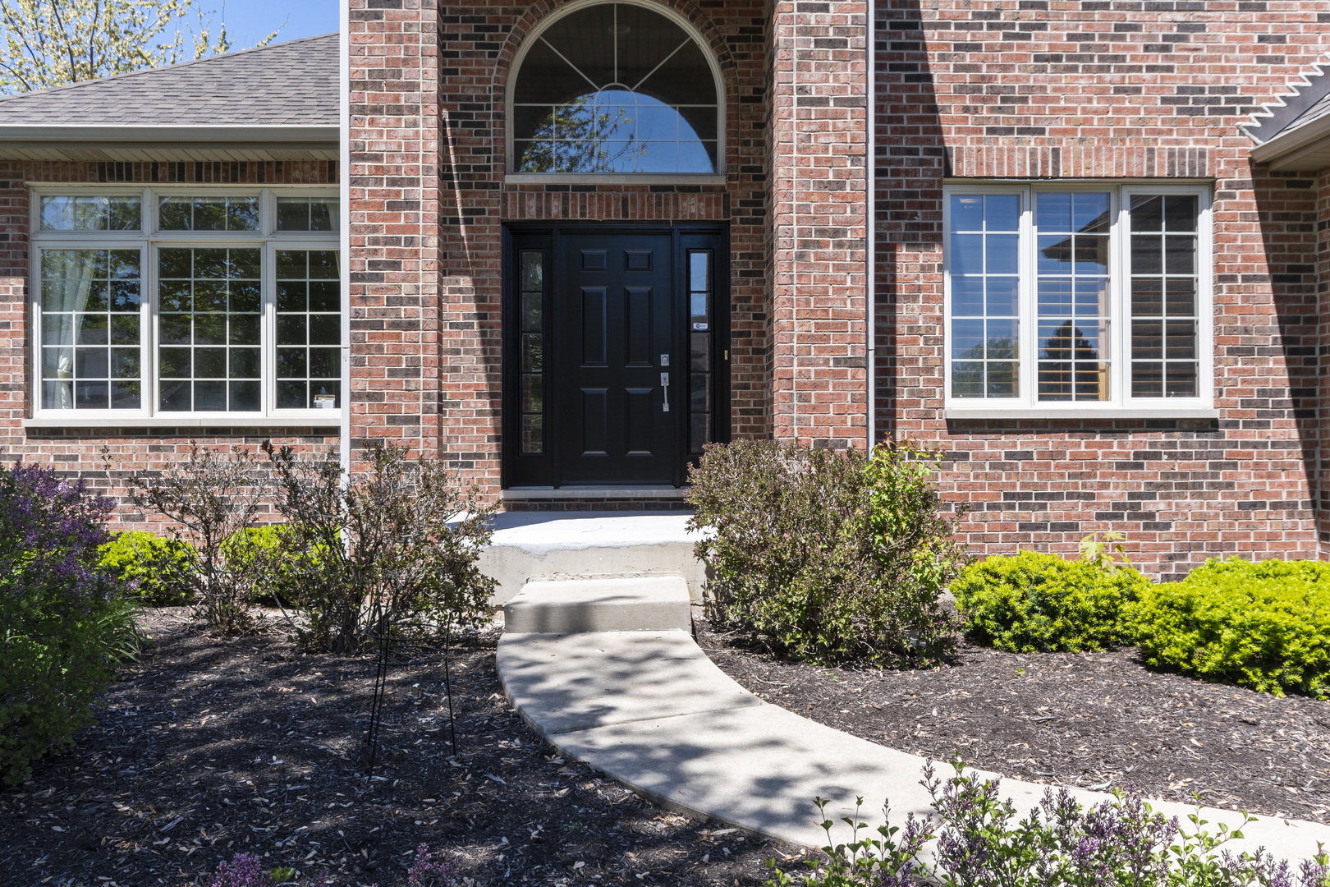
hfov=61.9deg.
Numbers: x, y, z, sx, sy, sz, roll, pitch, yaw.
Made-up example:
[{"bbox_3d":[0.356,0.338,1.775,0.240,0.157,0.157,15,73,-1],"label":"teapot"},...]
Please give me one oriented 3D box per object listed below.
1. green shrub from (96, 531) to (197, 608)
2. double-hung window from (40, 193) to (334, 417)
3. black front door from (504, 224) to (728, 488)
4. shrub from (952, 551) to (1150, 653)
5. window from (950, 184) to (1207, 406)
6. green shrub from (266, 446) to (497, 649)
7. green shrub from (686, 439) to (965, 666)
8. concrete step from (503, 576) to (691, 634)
[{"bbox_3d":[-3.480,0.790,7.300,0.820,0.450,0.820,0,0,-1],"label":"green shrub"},{"bbox_3d":[-3.500,-1.085,8.600,2.720,1.800,0.130,0,0,-1],"label":"double-hung window"},{"bbox_3d":[-0.387,-0.690,8.770,1.770,2.090,0.160,0,0,-1],"label":"black front door"},{"bbox_3d":[2.040,0.775,5.800,1.060,0.470,0.980,0,0,-1],"label":"shrub"},{"bbox_3d":[2.720,-0.962,7.290,1.780,1.510,0.130,0,0,-1],"label":"window"},{"bbox_3d":[-1.385,0.500,5.420,1.150,1.030,1.050,0,0,-1],"label":"green shrub"},{"bbox_3d":[0.785,0.500,5.420,1.360,1.040,1.150,0,0,-1],"label":"green shrub"},{"bbox_3d":[-0.330,0.857,5.850,0.910,0.155,0.880,0,0,-1],"label":"concrete step"}]

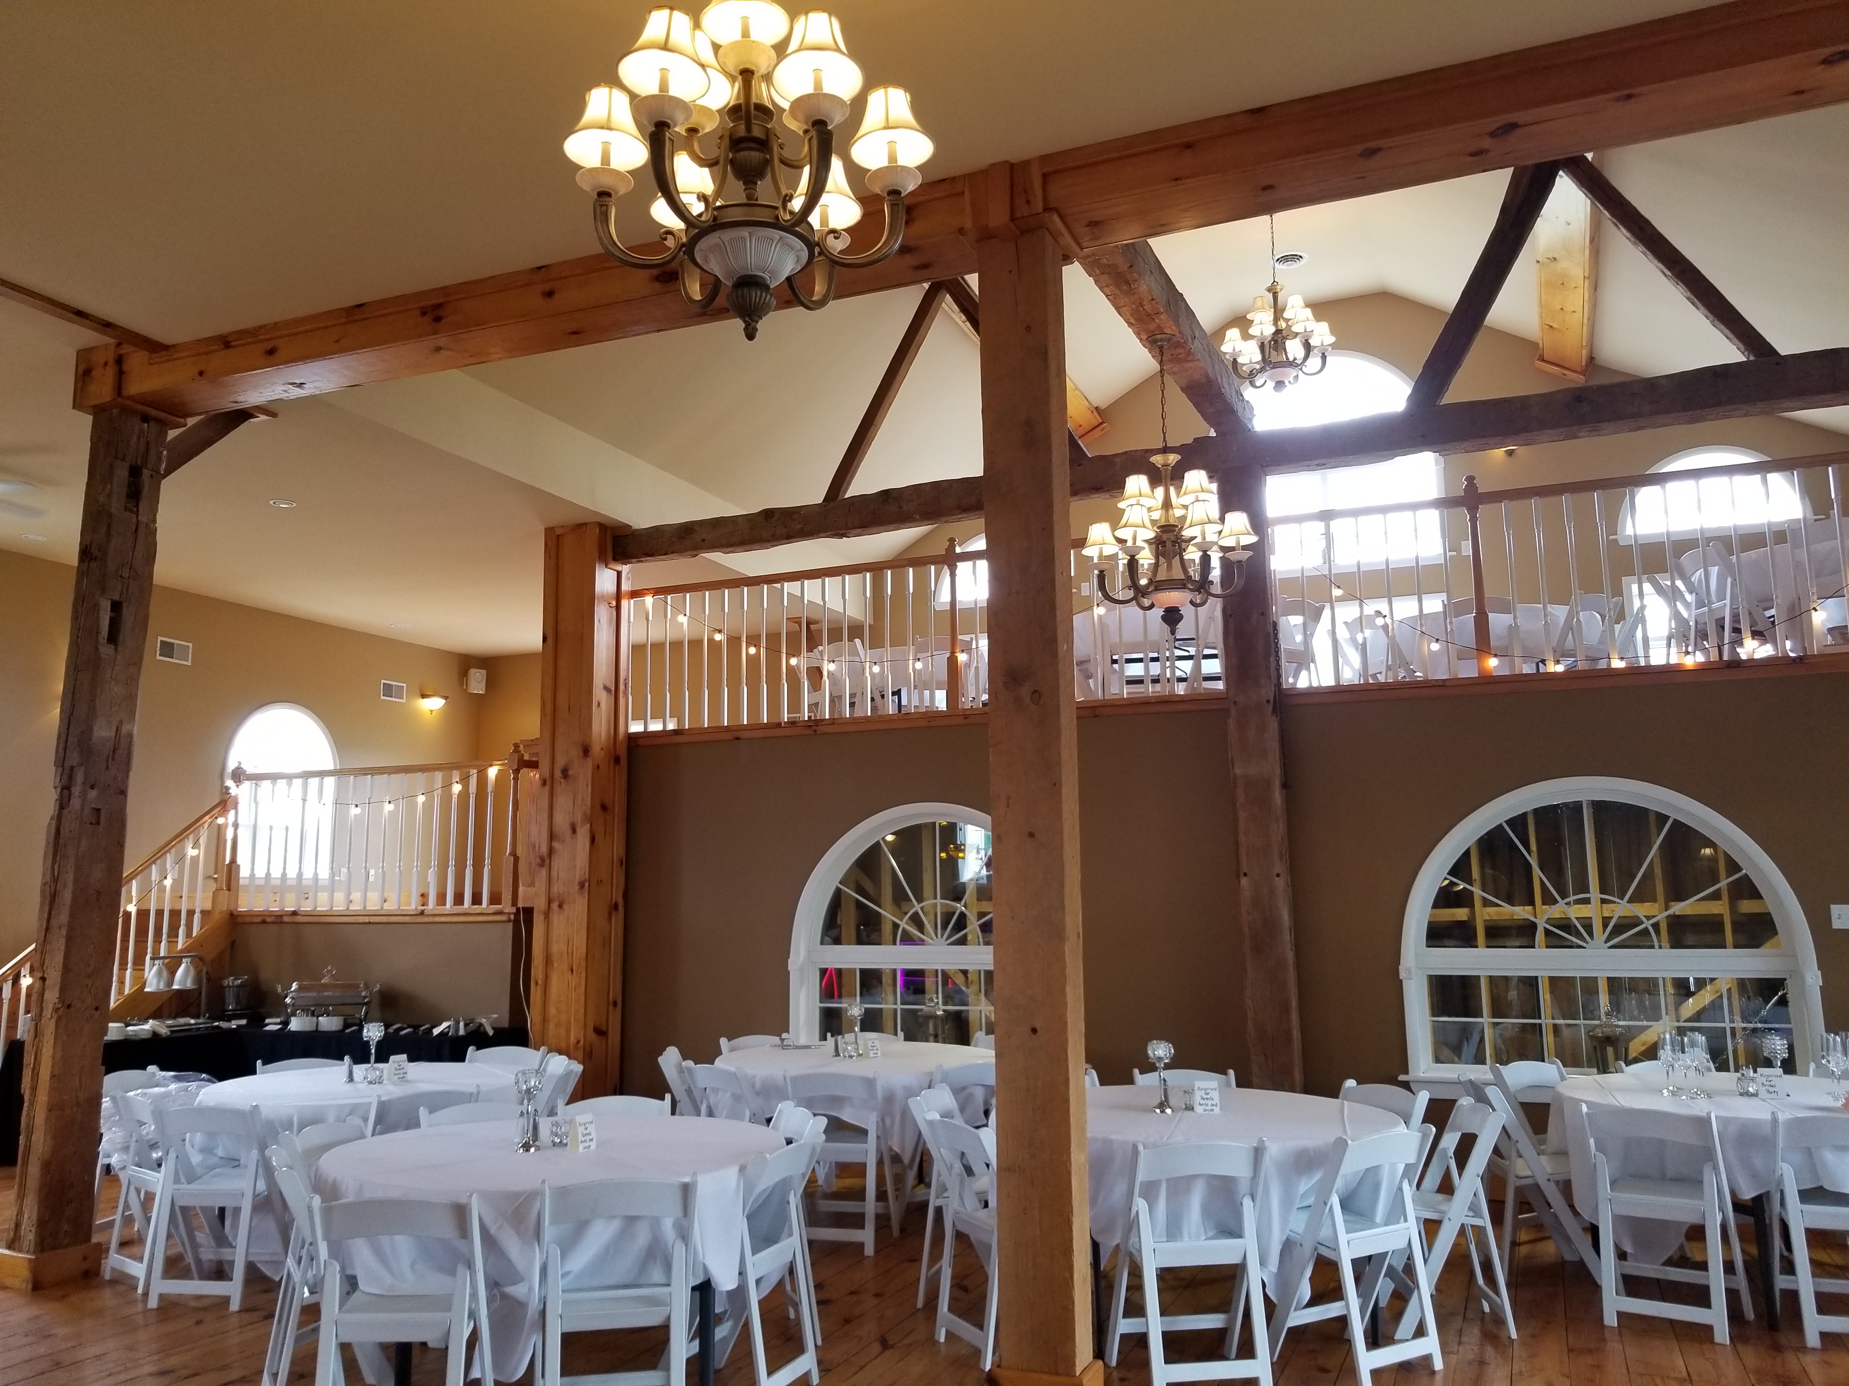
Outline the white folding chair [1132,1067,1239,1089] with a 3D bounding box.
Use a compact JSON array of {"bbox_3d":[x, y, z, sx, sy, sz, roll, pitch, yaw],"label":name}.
[{"bbox_3d":[1.172,2.098,6.091,0.450,0.780,0.470,-2,-9,6],"label":"white folding chair"}]

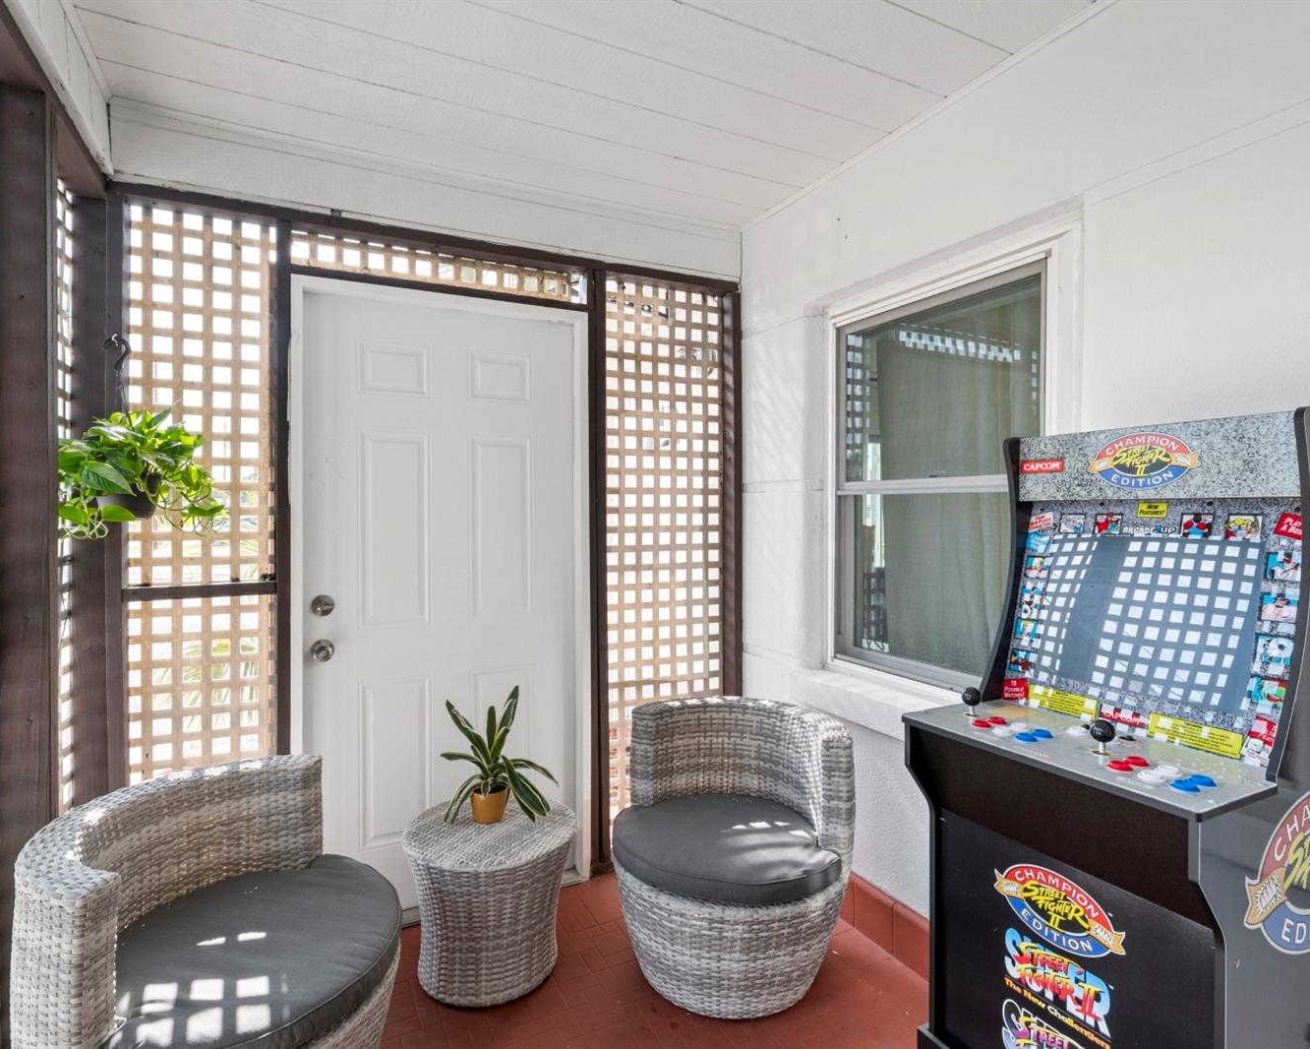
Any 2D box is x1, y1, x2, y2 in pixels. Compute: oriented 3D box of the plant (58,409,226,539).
[{"bbox_3d":[-1.358,-0.129,1.721,0.360,0.310,0.320,-1,1,-38],"label":"plant"}]

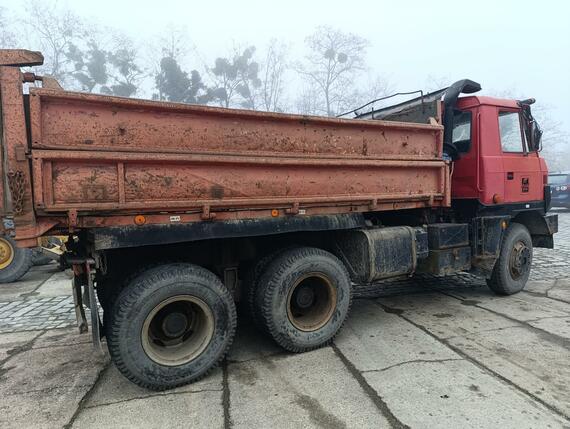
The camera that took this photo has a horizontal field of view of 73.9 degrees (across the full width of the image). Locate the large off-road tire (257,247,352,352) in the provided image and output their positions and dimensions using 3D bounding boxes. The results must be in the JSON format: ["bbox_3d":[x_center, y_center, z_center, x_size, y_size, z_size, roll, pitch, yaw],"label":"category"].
[{"bbox_3d":[0.222,0.884,3.976,1.070,1.070,0.305,-4,7,-28],"label":"large off-road tire"}]

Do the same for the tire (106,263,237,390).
[{"bbox_3d":[-0.955,0.973,3.341,1.070,1.070,0.305,-4,7,-28],"label":"tire"}]

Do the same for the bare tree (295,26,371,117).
[{"bbox_3d":[5.212,-9.695,38.434,7.000,18.333,6.800,-3,3,6],"label":"bare tree"}]

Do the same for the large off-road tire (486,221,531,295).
[{"bbox_3d":[3.359,0.648,5.689,1.070,1.070,0.300,-5,3,-36],"label":"large off-road tire"}]

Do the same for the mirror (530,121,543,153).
[{"bbox_3d":[3.739,-1.160,5.638,0.110,0.460,0.200,-4,3,-21],"label":"mirror"}]

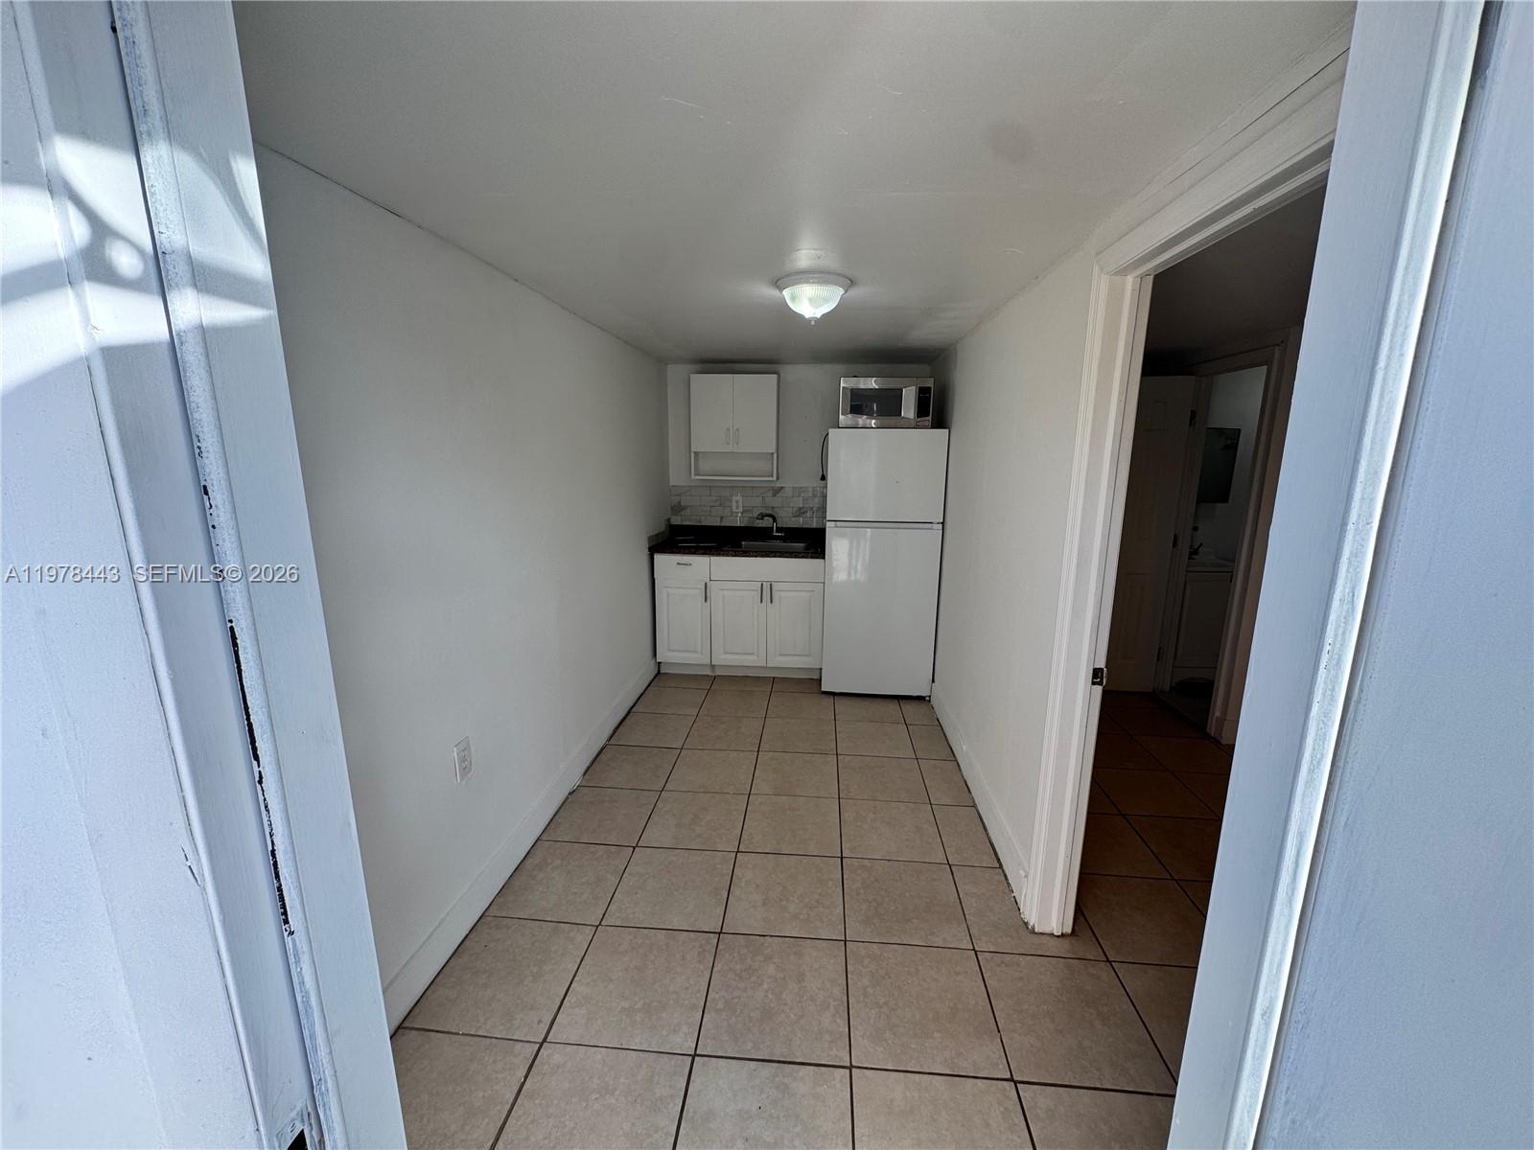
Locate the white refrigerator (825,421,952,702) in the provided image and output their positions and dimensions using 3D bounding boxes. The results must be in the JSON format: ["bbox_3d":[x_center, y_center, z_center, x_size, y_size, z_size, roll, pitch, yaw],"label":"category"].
[{"bbox_3d":[0.738,-0.112,4.136,0.695,1.660,0.730,1,12,5],"label":"white refrigerator"}]

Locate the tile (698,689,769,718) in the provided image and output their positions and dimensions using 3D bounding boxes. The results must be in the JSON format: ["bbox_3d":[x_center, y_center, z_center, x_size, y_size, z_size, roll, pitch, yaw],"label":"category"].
[{"bbox_3d":[-0.194,0.801,3.880,0.407,0.012,0.407,1,12,5],"label":"tile"}]

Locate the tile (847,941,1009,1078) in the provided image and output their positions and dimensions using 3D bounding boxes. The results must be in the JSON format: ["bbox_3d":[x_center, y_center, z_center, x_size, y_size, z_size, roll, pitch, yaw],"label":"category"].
[{"bbox_3d":[0.451,1.266,1.828,0.413,0.010,0.413,1,12,5],"label":"tile"}]

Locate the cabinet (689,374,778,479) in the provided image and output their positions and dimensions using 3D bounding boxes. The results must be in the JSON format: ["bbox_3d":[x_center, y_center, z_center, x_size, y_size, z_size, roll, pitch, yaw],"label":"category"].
[{"bbox_3d":[-0.213,-1.035,4.385,0.597,0.700,0.200,1,12,5],"label":"cabinet"}]

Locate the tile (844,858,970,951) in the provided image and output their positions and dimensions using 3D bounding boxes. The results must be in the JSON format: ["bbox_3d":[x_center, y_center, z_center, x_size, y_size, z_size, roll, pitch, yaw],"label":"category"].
[{"bbox_3d":[0.481,1.163,2.208,0.407,0.010,0.409,1,12,5],"label":"tile"}]

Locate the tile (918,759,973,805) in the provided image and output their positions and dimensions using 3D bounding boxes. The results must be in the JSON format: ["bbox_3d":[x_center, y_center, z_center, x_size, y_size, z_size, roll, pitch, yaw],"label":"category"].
[{"bbox_3d":[0.857,0.999,2.994,0.188,0.010,0.409,1,12,5],"label":"tile"}]

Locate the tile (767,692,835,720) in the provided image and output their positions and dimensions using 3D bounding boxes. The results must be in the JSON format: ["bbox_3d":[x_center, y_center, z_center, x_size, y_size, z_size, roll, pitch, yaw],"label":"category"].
[{"bbox_3d":[0.217,0.808,3.844,0.407,0.012,0.407,1,12,5],"label":"tile"}]

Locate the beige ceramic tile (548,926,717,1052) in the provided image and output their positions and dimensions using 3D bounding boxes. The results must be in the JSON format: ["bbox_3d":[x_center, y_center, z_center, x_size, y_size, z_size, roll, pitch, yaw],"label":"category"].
[{"bbox_3d":[-0.379,1.235,1.873,0.407,0.010,0.409,1,12,5],"label":"beige ceramic tile"}]

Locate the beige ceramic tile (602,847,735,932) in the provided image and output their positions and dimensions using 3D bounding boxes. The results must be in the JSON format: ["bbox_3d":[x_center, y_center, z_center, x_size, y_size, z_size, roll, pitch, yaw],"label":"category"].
[{"bbox_3d":[-0.342,1.150,2.280,0.407,0.010,0.409,1,12,5],"label":"beige ceramic tile"}]

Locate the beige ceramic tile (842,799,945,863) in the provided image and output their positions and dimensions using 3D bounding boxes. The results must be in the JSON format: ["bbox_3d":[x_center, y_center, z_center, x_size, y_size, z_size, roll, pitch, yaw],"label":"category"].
[{"bbox_3d":[0.525,1.091,2.642,0.413,0.010,0.413,1,12,5],"label":"beige ceramic tile"}]

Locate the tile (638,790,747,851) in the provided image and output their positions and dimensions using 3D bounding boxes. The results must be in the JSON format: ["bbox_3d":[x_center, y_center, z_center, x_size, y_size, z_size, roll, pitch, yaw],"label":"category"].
[{"bbox_3d":[-0.304,1.063,2.677,0.407,0.012,0.407,1,12,5],"label":"tile"}]

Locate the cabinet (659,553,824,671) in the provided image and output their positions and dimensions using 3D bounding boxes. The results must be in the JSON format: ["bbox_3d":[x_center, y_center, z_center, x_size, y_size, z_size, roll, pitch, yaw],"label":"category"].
[{"bbox_3d":[-0.159,0.184,4.422,1.120,0.762,0.605,1,12,5],"label":"cabinet"}]

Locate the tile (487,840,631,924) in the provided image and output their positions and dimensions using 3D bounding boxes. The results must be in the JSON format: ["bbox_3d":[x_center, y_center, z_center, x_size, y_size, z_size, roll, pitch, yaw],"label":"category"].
[{"bbox_3d":[-0.751,1.143,2.312,0.407,0.012,0.407,1,12,5],"label":"tile"}]

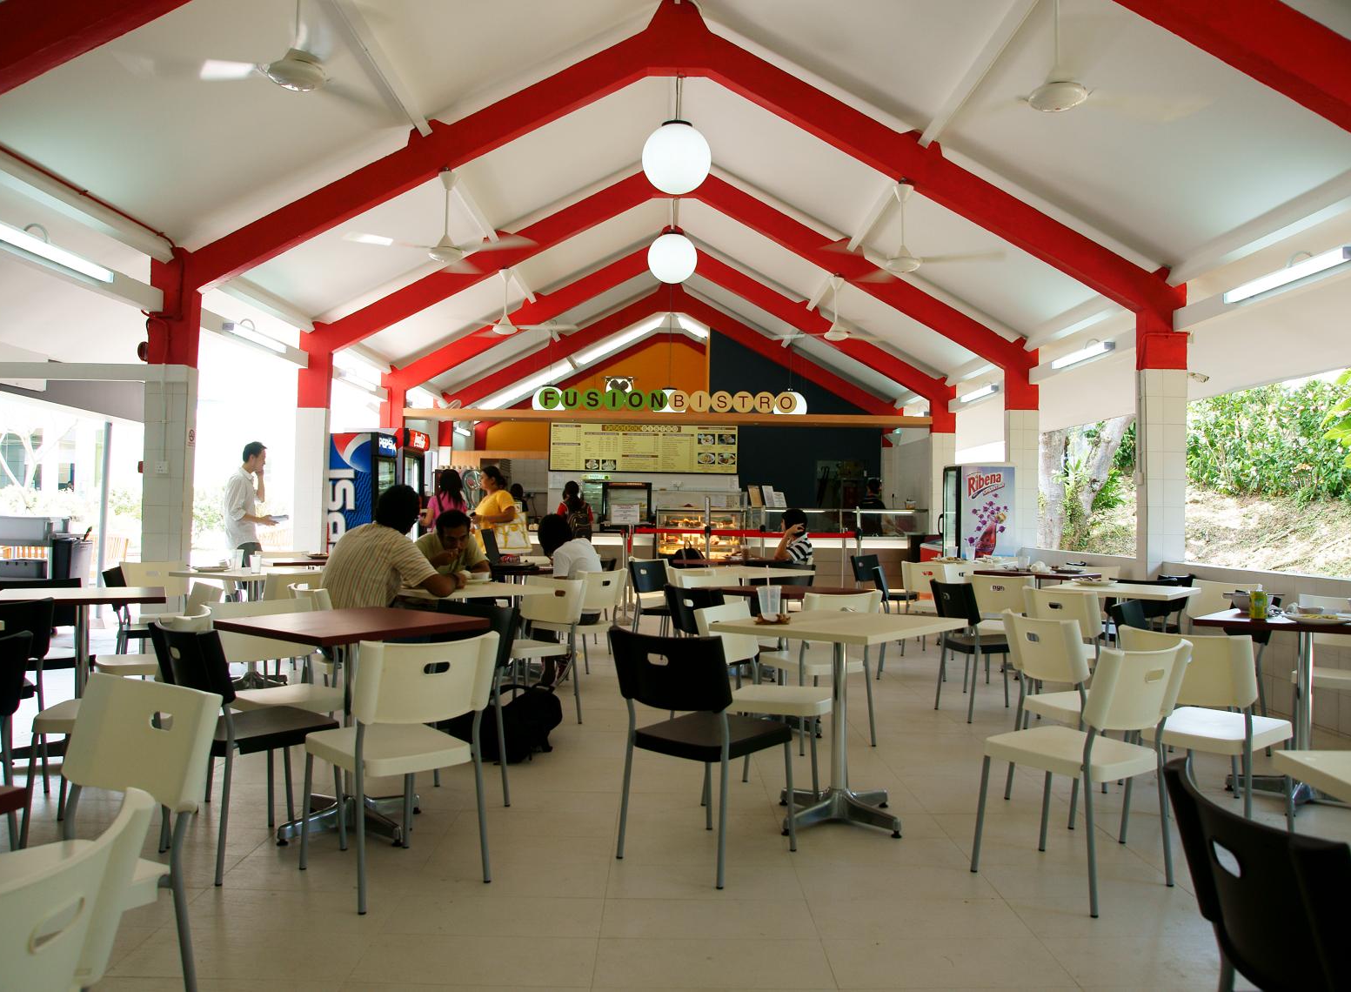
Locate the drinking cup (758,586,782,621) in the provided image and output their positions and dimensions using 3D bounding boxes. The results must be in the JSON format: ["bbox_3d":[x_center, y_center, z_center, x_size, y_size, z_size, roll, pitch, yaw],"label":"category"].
[{"bbox_3d":[0.366,0.415,3.808,0.094,0.128,0.094,1,-1,0],"label":"drinking cup"}]

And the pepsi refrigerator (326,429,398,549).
[{"bbox_3d":[-3.649,0.308,11.404,0.646,2.020,0.636,0,-1,7],"label":"pepsi refrigerator"}]

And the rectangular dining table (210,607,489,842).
[{"bbox_3d":[-1.185,0.836,3.633,0.707,0.758,0.707,0,-1,37],"label":"rectangular dining table"}]

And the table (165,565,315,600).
[{"bbox_3d":[-2.690,0.865,6.309,0.707,0.758,0.707,0,-1,31],"label":"table"}]

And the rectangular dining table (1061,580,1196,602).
[{"bbox_3d":[2.588,0.918,5.776,0.700,0.750,0.700,2,-1,-41],"label":"rectangular dining table"}]

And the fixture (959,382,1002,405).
[{"bbox_3d":[3.595,-1.207,11.732,0.100,0.090,1.230,1,-1,0],"label":"fixture"}]

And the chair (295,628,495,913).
[{"bbox_3d":[-0.880,0.812,3.133,0.460,0.780,0.530,2,-1,-42],"label":"chair"}]

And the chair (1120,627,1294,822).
[{"bbox_3d":[1.914,0.857,3.591,0.460,0.780,0.510,0,-1,44],"label":"chair"}]

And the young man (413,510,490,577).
[{"bbox_3d":[-1.269,0.655,5.545,0.545,1.192,0.768,1,-1,-27],"label":"young man"}]

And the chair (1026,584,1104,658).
[{"bbox_3d":[2.198,0.883,5.319,0.515,0.788,0.465,1,-1,-33],"label":"chair"}]

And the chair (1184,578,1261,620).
[{"bbox_3d":[3.169,0.916,6.038,0.510,0.780,0.460,1,-1,-23],"label":"chair"}]

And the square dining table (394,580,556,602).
[{"bbox_3d":[-1.092,0.861,5.218,0.700,0.750,0.700,0,-1,41],"label":"square dining table"}]

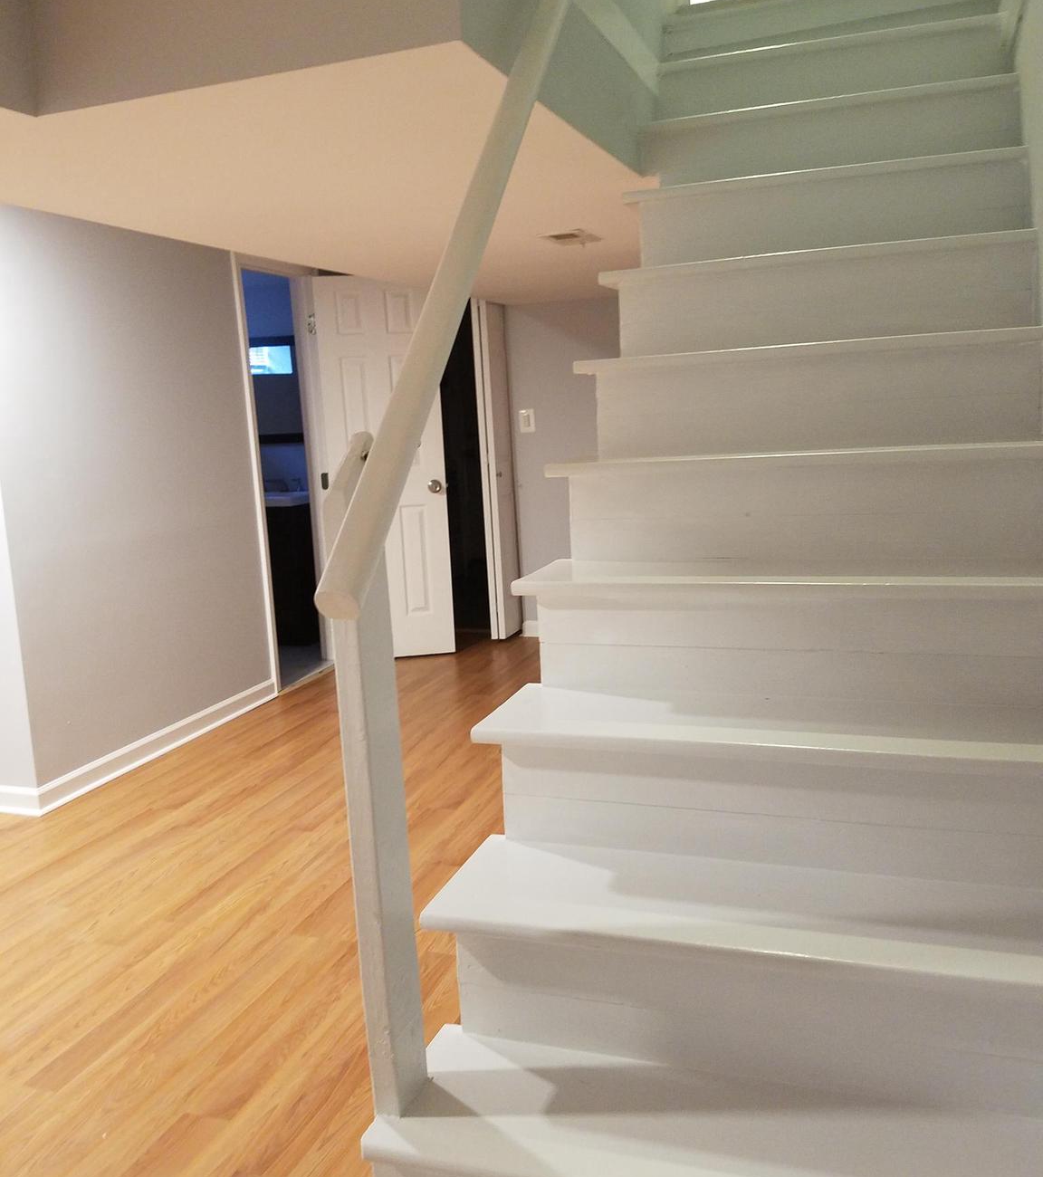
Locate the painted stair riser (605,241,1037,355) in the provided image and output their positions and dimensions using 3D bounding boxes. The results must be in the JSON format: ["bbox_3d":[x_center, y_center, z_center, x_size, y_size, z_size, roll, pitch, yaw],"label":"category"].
[{"bbox_3d":[0.650,-0.626,2.329,0.880,0.179,0.022,1,11,20],"label":"painted stair riser"}]

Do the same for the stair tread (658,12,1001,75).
[{"bbox_3d":[0.855,-1.476,2.910,0.910,0.025,0.272,1,11,20],"label":"stair tread"}]

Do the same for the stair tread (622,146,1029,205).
[{"bbox_3d":[0.727,-0.990,2.574,0.910,0.025,0.272,1,11,20],"label":"stair tread"}]

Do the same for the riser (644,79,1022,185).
[{"bbox_3d":[0.785,-1.119,2.686,0.880,0.184,0.022,1,11,20],"label":"riser"}]

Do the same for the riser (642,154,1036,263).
[{"bbox_3d":[0.723,-0.875,2.523,0.880,0.188,0.022,1,11,20],"label":"riser"}]

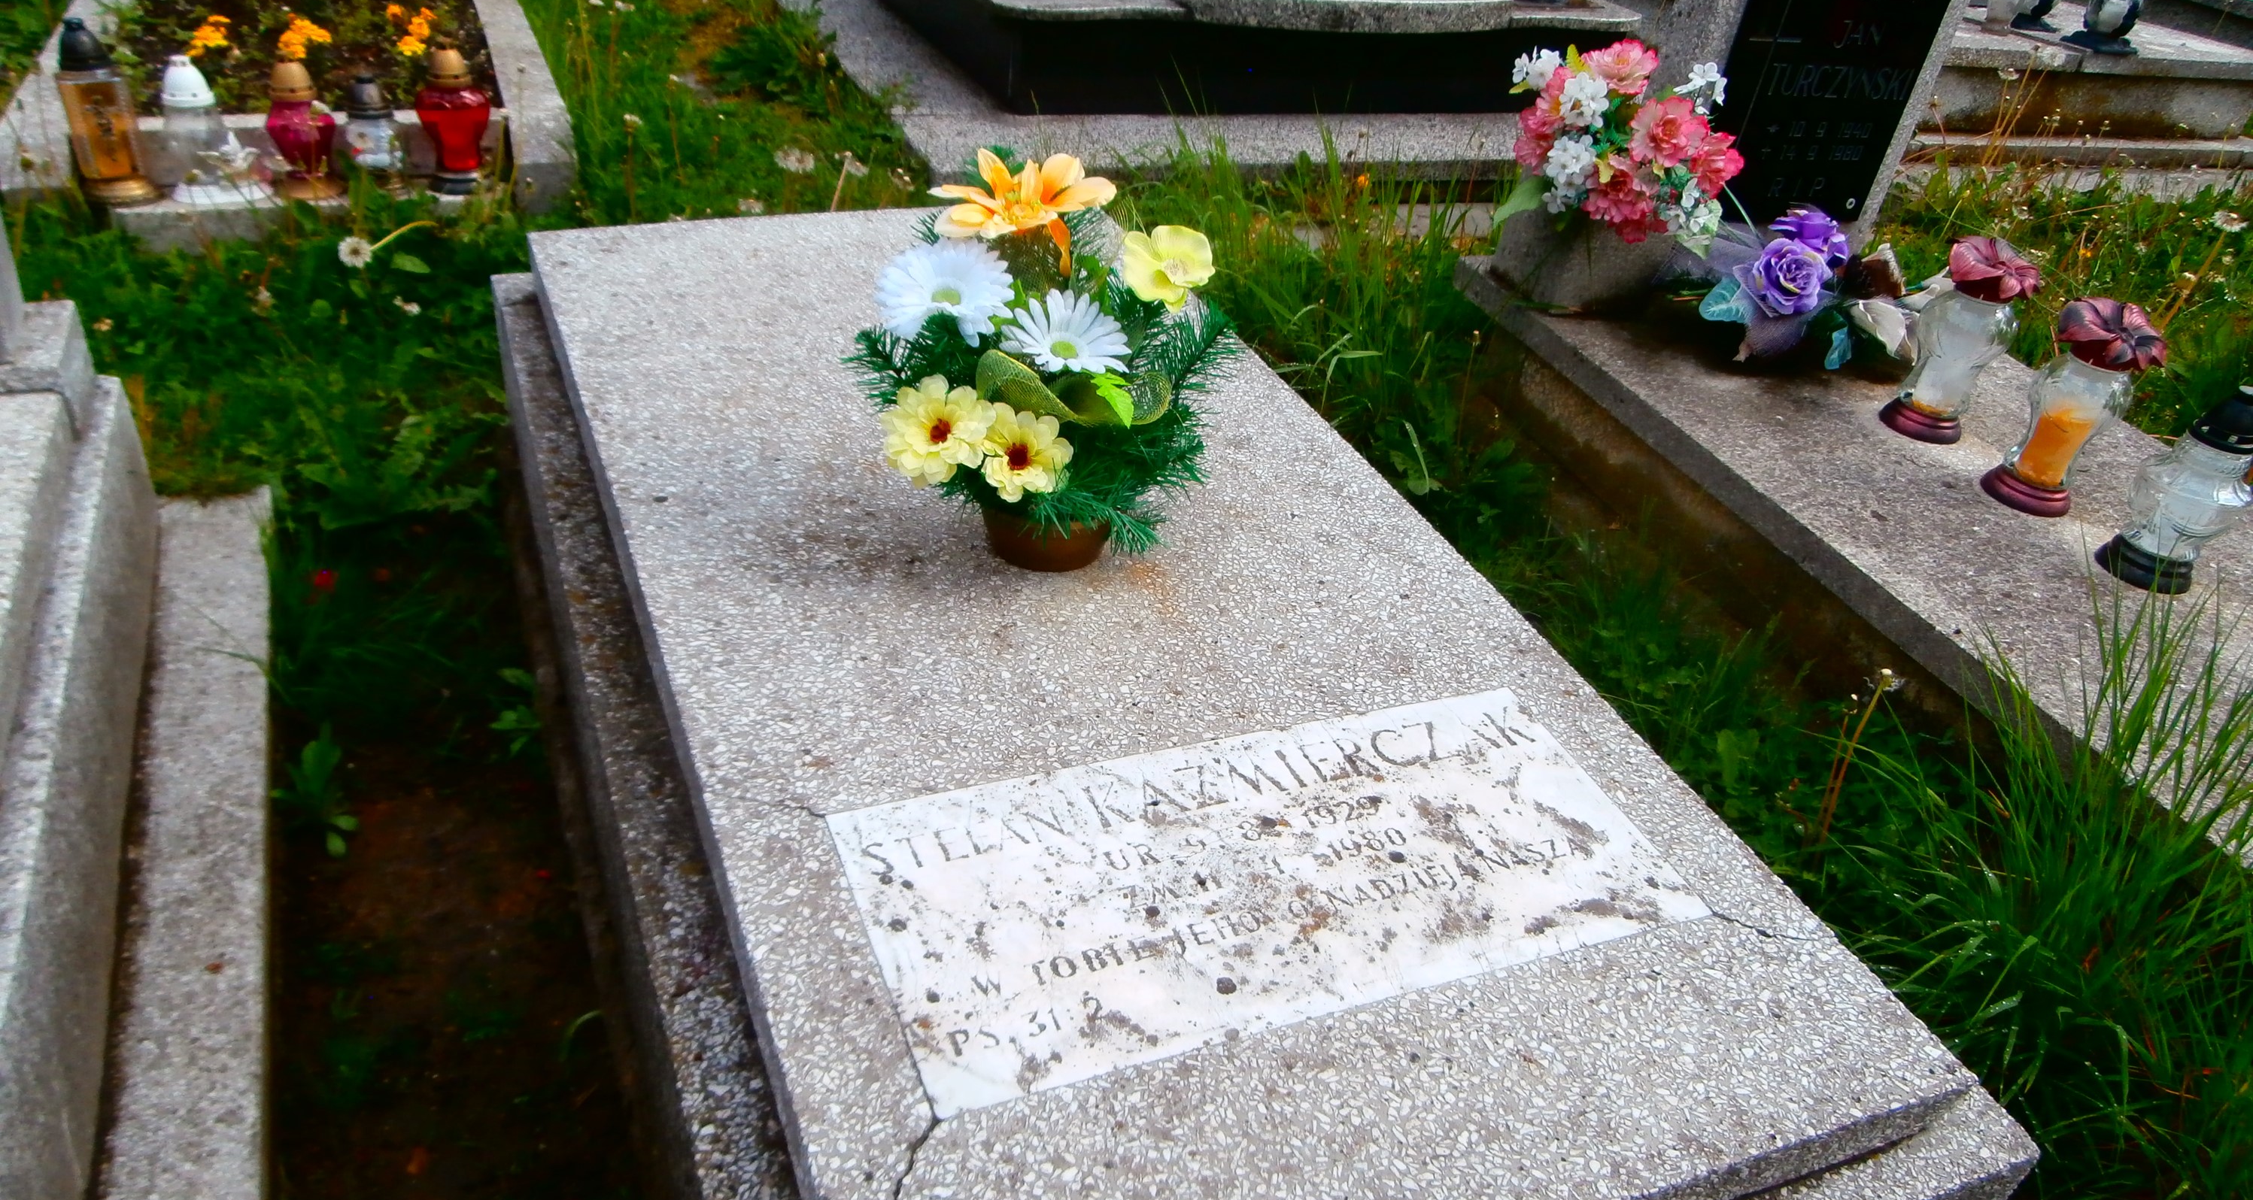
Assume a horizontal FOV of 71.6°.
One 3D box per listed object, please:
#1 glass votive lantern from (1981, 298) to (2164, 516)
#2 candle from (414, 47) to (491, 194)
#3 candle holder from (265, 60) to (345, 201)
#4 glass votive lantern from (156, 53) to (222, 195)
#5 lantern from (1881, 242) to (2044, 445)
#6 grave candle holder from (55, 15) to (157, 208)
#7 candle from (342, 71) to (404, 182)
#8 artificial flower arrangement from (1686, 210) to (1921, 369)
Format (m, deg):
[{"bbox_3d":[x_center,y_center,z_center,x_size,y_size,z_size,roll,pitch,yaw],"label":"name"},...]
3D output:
[{"bbox_3d":[1.157,-0.231,1.914,0.126,0.242,0.126,-4,35,-22],"label":"glass votive lantern"},{"bbox_3d":[-1.220,-0.871,2.836,0.142,0.240,0.142,-9,33,-22],"label":"candle"},{"bbox_3d":[-1.456,-0.831,2.754,0.128,0.221,0.128,-9,33,-22],"label":"candle holder"},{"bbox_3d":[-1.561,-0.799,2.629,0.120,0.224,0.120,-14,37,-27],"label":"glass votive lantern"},{"bbox_3d":[1.104,-0.341,2.074,0.126,0.239,0.126,-4,35,-22],"label":"lantern"},{"bbox_3d":[-1.746,-0.834,2.655,0.130,0.285,0.125,-9,33,-22],"label":"grave candle holder"},{"bbox_3d":[-1.303,-0.820,2.726,0.087,0.190,0.087,-11,36,-22],"label":"candle"},{"bbox_3d":[0.984,-0.466,2.288,0.340,0.180,0.200,-4,35,-22],"label":"artificial flower arrangement"}]

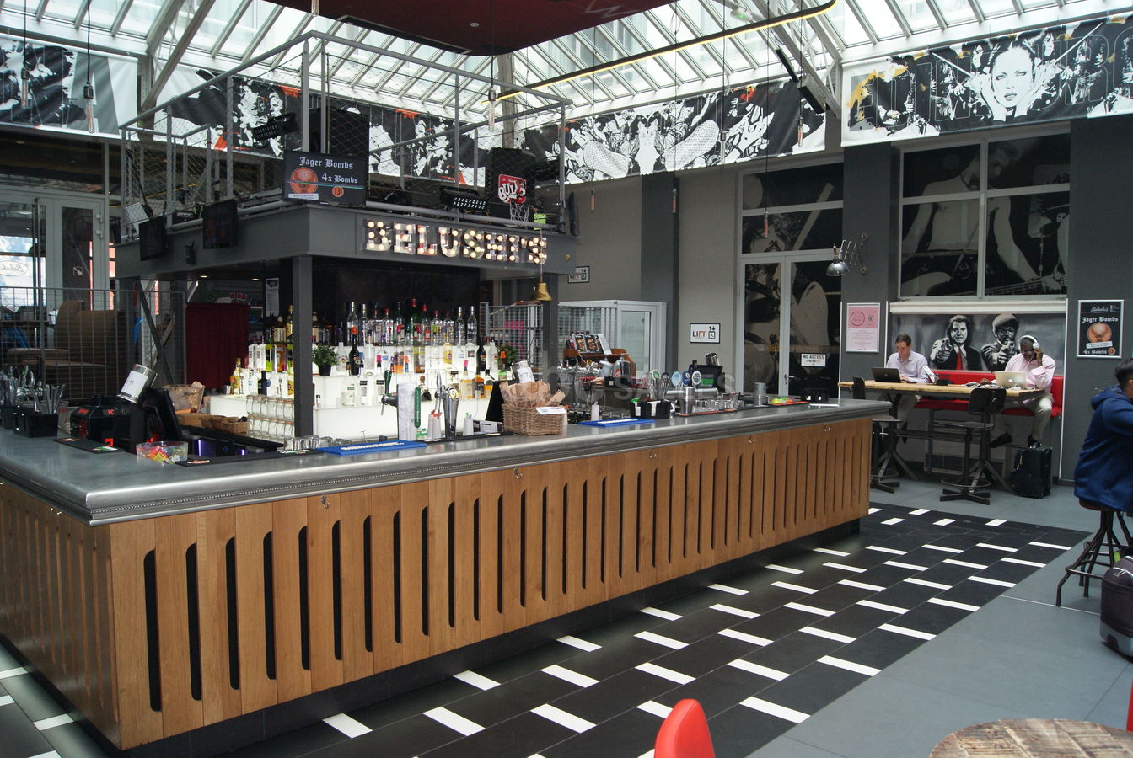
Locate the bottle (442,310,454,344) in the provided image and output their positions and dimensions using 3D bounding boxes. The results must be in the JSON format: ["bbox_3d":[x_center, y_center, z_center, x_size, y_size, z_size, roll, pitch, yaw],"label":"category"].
[{"bbox_3d":[-0.891,-0.388,6.430,0.085,0.275,0.085,1,3,0],"label":"bottle"}]

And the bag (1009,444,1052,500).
[{"bbox_3d":[4.939,0.966,9.038,0.250,0.540,0.350,-1,3,-34],"label":"bag"}]

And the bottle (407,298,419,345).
[{"bbox_3d":[-1.186,-0.441,6.591,0.083,0.358,0.083,0,3,0],"label":"bottle"}]

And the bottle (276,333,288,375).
[{"bbox_3d":[-1.890,-0.170,5.650,0.075,0.280,0.075,4,4,45],"label":"bottle"}]

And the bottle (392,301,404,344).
[{"bbox_3d":[-1.286,-0.432,6.490,0.083,0.335,0.083,0,3,0],"label":"bottle"}]

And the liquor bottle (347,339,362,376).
[{"bbox_3d":[-1.521,-0.159,6.125,0.083,0.275,0.083,0,3,0],"label":"liquor bottle"}]

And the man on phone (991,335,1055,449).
[{"bbox_3d":[5.219,0.131,9.628,0.820,1.260,0.600,-2,4,-42],"label":"man on phone"}]

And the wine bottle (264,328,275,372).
[{"bbox_3d":[-2.007,-0.191,5.750,0.070,0.290,0.070,4,4,45],"label":"wine bottle"}]

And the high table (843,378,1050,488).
[{"bbox_3d":[4.137,0.633,9.484,1.940,1.100,0.880,3,4,43],"label":"high table"}]

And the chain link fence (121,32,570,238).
[{"bbox_3d":[-2.040,-1.728,7.360,3.600,1.120,2.350,3,4,45],"label":"chain link fence"}]

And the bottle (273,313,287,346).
[{"bbox_3d":[-2.270,-0.396,6.736,0.092,0.250,0.085,3,4,45],"label":"bottle"}]

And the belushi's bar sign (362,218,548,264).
[{"bbox_3d":[-0.742,-0.966,6.130,0.090,0.205,1.660,3,4,45],"label":"belushi's bar sign"}]

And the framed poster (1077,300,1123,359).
[{"bbox_3d":[5.740,-0.538,9.150,0.440,0.630,0.025,3,4,43],"label":"framed poster"}]

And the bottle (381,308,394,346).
[{"bbox_3d":[-1.353,-0.391,6.424,0.080,0.284,0.080,3,4,45],"label":"bottle"}]

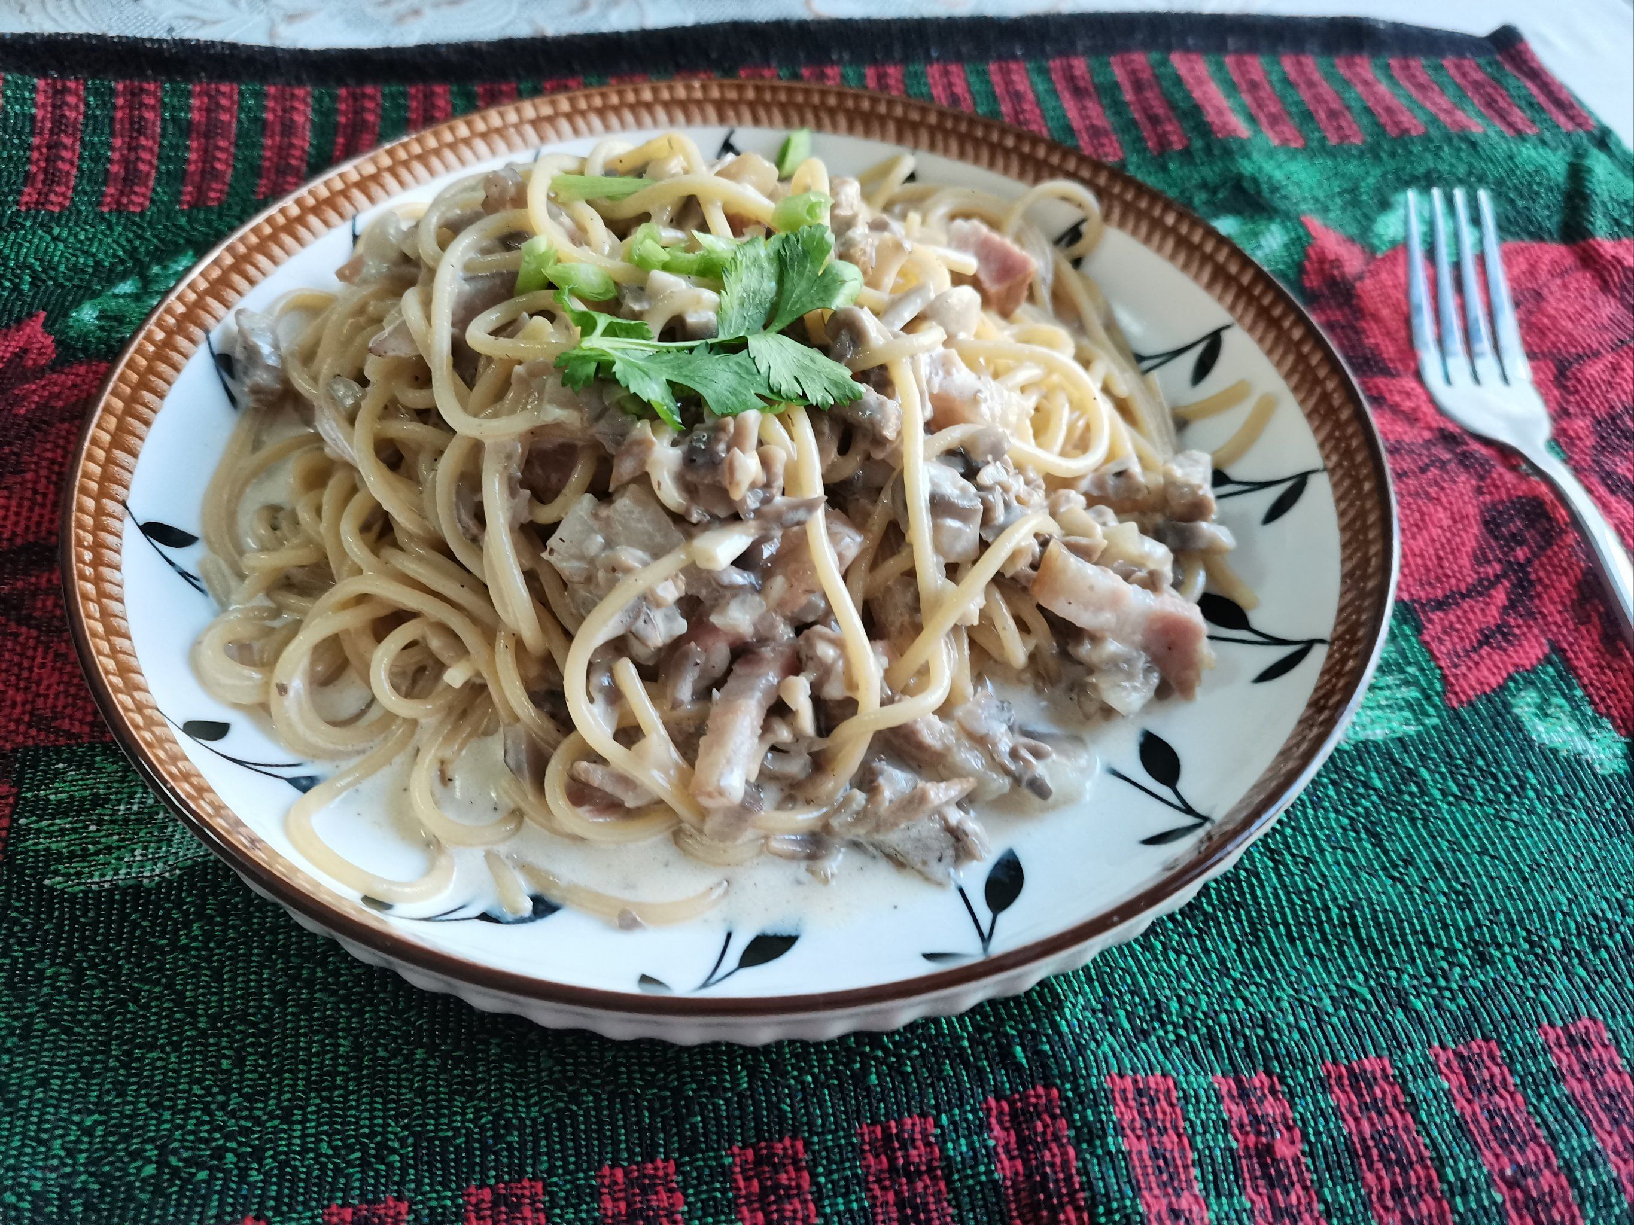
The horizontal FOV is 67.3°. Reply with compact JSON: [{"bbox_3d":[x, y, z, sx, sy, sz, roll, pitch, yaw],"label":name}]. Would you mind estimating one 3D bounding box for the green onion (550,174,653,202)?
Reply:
[{"bbox_3d":[-0.040,-0.080,0.233,0.021,0.005,0.006,3,51,0],"label":"green onion"}]

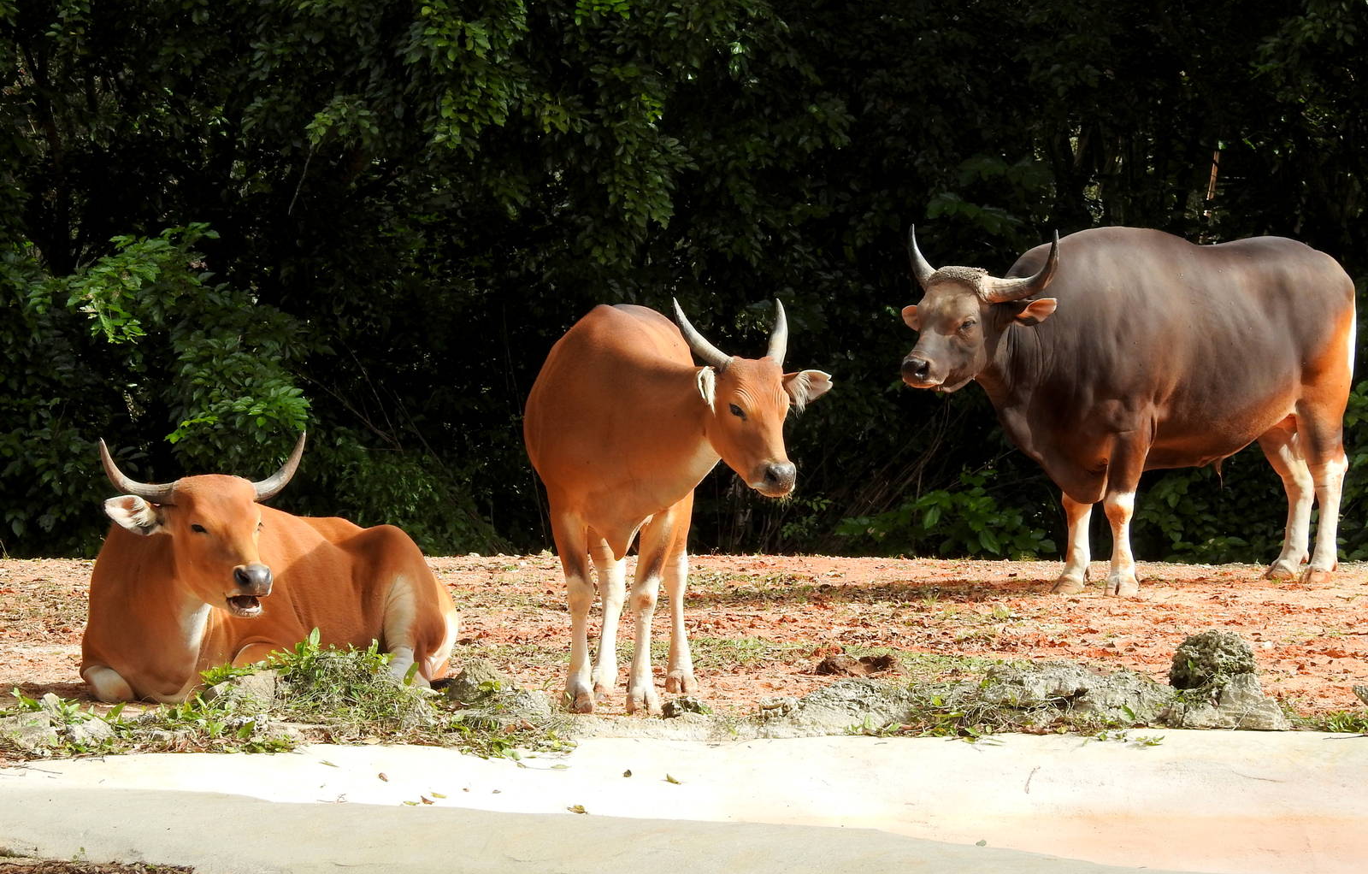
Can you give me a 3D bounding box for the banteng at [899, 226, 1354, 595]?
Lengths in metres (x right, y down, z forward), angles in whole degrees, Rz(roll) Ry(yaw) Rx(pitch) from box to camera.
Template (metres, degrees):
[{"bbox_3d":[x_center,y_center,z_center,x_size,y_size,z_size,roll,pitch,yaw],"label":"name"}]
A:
[{"bbox_3d":[2.106,-0.150,26.884,2.550,1.650,0.780,-2,3,-42],"label":"banteng"}]

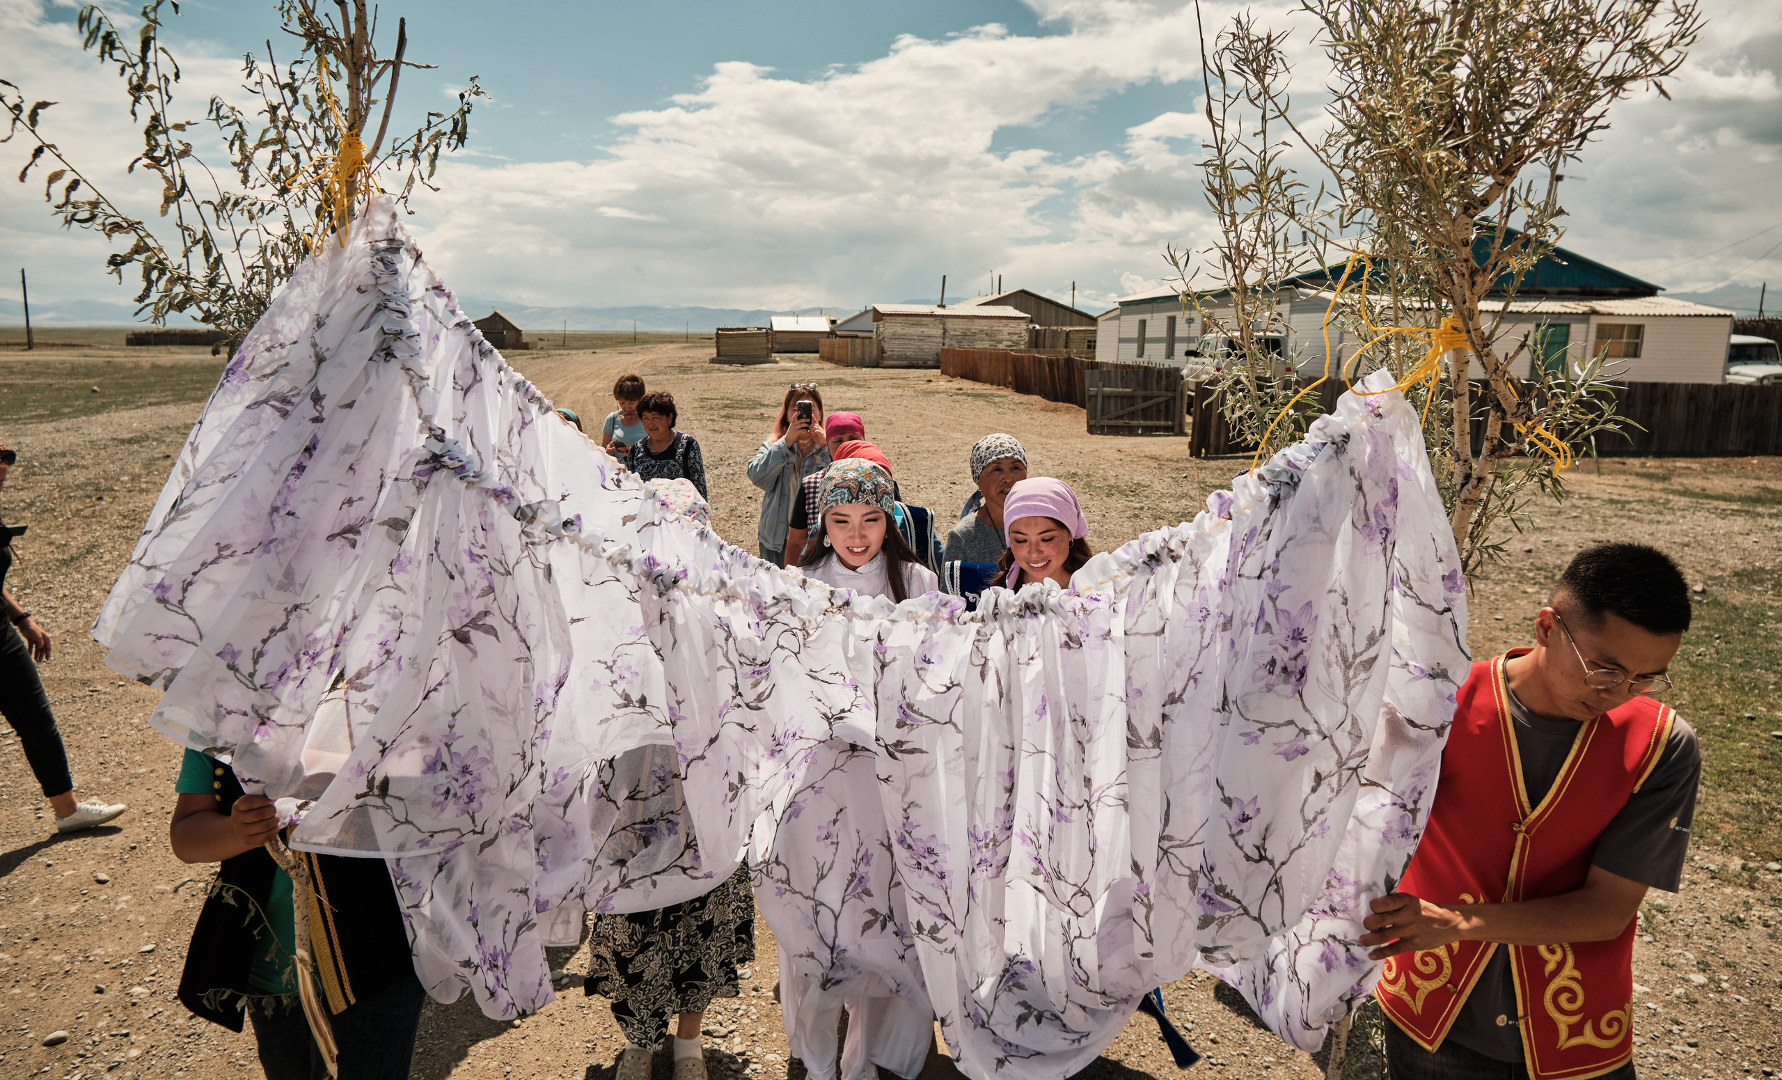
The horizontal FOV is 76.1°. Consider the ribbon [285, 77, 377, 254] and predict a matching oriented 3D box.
[{"bbox_3d":[-0.945,-0.630,1.920,0.140,0.270,0.120,-4,11,-25],"label":"ribbon"}]

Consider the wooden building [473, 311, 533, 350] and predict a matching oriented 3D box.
[{"bbox_3d":[-43.237,-23.006,124.624,6.260,4.200,6.300,-2,11,-15],"label":"wooden building"}]

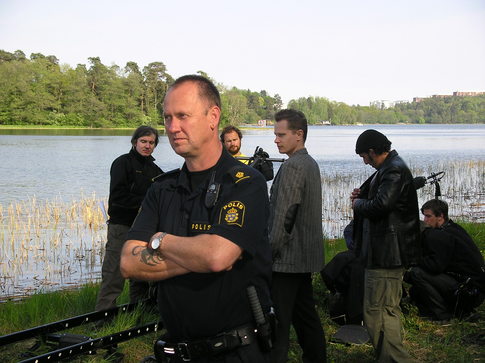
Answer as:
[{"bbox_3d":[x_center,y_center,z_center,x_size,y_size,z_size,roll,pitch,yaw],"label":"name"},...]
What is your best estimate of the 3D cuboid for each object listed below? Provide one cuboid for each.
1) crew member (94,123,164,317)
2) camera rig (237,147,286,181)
[{"bbox_3d":[-0.983,0.342,8.850,0.540,1.700,0.420,-2,4,-33],"label":"crew member"},{"bbox_3d":[0.128,-0.128,7.600,0.380,0.280,0.280,1,4,17],"label":"camera rig"}]

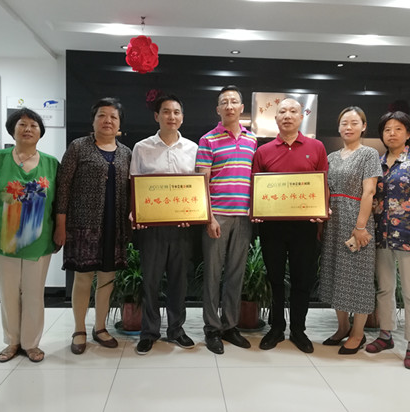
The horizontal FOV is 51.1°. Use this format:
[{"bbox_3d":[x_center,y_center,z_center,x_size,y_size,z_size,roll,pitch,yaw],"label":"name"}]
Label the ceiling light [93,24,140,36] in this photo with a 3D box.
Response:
[{"bbox_3d":[-0.648,-1.285,3.140,0.360,0.060,0.240,1,3,-4],"label":"ceiling light"}]

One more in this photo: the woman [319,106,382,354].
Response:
[{"bbox_3d":[1.010,0.148,2.982,0.430,1.650,0.340,3,4,33],"label":"woman"}]

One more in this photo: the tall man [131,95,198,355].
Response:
[{"bbox_3d":[-0.259,0.108,2.884,0.480,1.690,0.370,1,3,-3],"label":"tall man"}]

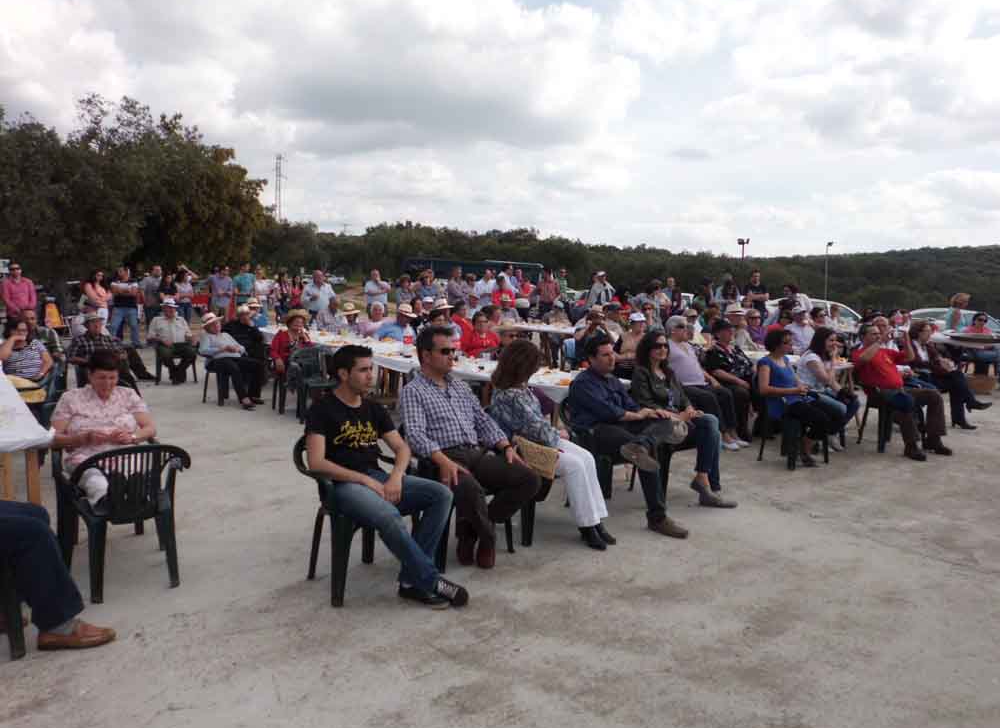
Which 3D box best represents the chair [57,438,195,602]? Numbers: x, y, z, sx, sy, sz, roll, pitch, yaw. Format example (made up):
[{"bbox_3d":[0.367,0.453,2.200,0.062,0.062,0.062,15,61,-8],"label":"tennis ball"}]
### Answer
[{"bbox_3d":[-2.048,0.785,4.076,0.570,0.780,0.580,-4,8,-35],"label":"chair"}]

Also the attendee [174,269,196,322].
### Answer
[{"bbox_3d":[-6.847,-1.164,16.300,0.480,1.660,0.380,-2,7,-27],"label":"attendee"}]

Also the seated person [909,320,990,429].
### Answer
[{"bbox_3d":[5.119,0.097,8.598,0.870,1.200,0.520,6,9,39],"label":"seated person"}]

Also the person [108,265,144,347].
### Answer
[{"bbox_3d":[-7.980,-1.235,16.050,0.600,1.740,0.420,-3,8,-30],"label":"person"}]

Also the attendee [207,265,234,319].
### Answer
[{"bbox_3d":[-6.678,-1.459,17.947,0.550,1.730,0.360,-2,7,-27],"label":"attendee"}]

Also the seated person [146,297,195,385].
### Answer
[{"bbox_3d":[-4.796,-0.311,11.000,0.600,1.250,0.780,-2,7,-25],"label":"seated person"}]

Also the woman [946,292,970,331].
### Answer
[{"bbox_3d":[6.853,-0.313,11.336,0.380,1.550,0.480,5,8,30],"label":"woman"}]

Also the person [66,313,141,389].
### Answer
[{"bbox_3d":[-5.038,-0.108,9.543,0.580,1.180,0.850,-5,8,-43],"label":"person"}]

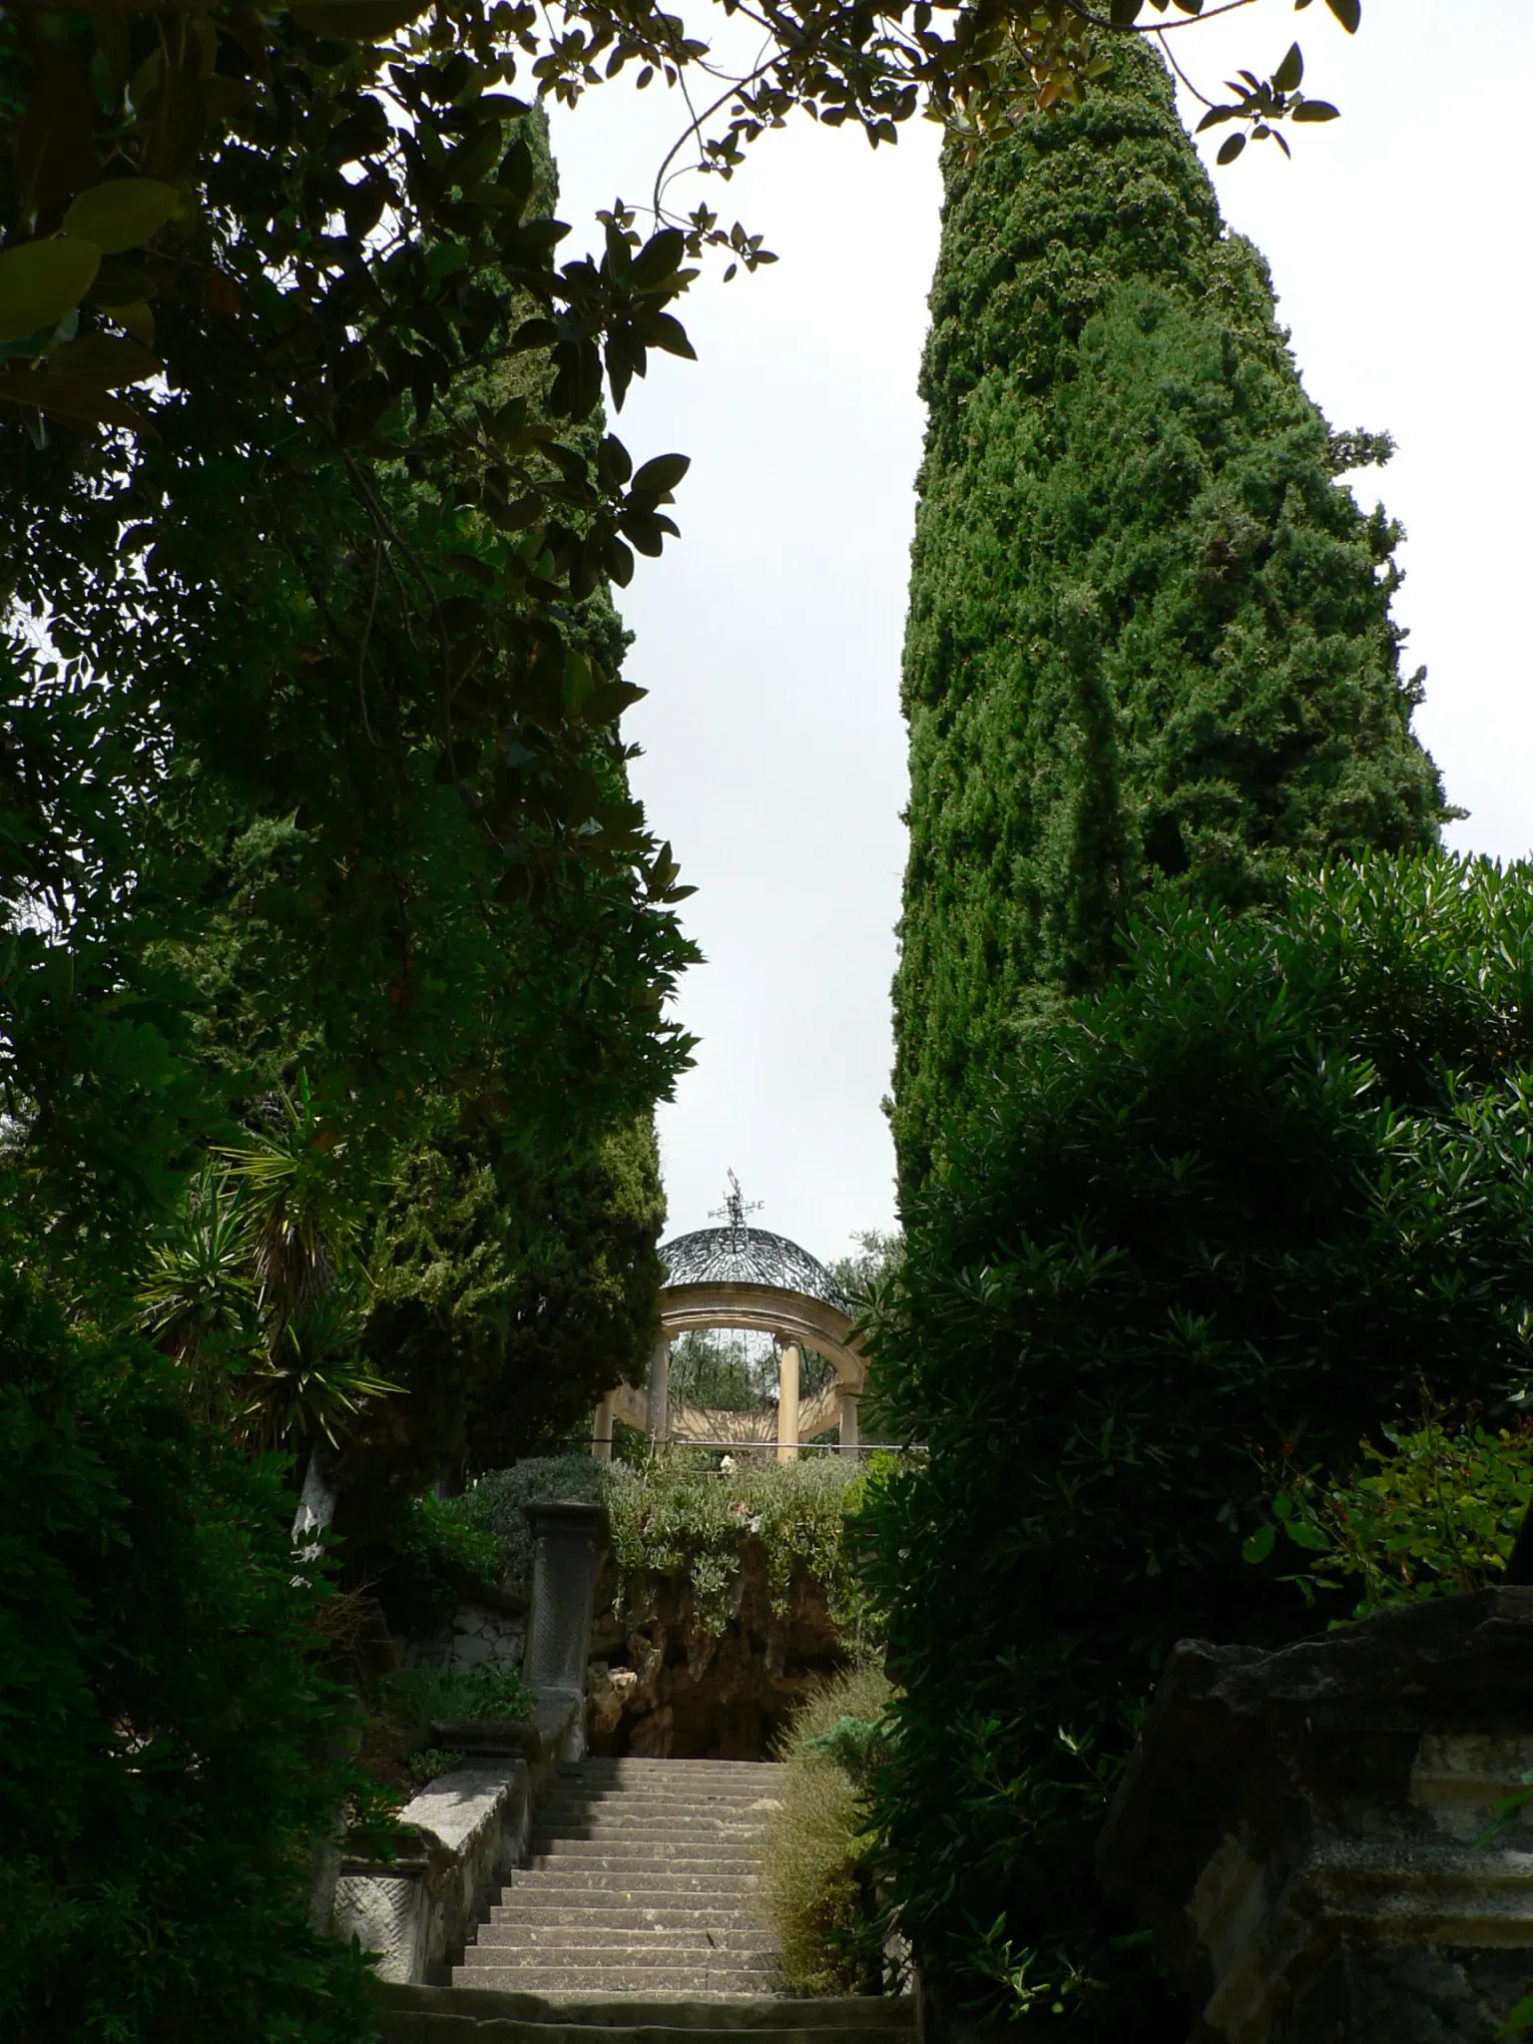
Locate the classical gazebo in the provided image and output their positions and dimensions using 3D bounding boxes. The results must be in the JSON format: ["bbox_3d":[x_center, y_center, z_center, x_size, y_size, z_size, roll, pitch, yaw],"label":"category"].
[{"bbox_3d":[-0.481,4.233,26.291,3.590,5.300,3.590,2,-38,0],"label":"classical gazebo"}]

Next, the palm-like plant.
[{"bbox_3d":[-3.732,1.830,15.317,1.850,3.370,1.800,2,-38,0],"label":"palm-like plant"}]

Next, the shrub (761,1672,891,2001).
[{"bbox_3d":[0.294,3.794,9.637,0.680,1.500,0.950,2,-38,0],"label":"shrub"}]

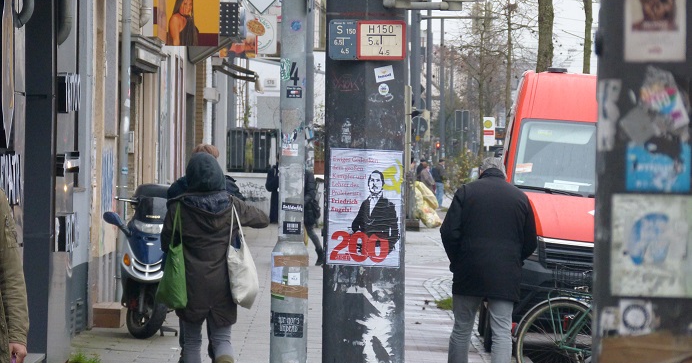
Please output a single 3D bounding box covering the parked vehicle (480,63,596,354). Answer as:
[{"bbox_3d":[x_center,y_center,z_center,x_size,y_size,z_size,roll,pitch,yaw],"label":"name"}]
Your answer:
[{"bbox_3d":[2.380,0.290,51.900,2.040,2.620,6.600,4,0,1],"label":"parked vehicle"}]

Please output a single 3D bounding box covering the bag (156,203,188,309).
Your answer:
[{"bbox_3d":[-1.146,0.489,36.700,0.200,0.690,0.340,0,0,-6],"label":"bag"}]

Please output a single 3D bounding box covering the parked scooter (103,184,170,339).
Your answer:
[{"bbox_3d":[-1.862,0.761,52.400,0.780,1.420,1.950,4,0,-1],"label":"parked scooter"}]

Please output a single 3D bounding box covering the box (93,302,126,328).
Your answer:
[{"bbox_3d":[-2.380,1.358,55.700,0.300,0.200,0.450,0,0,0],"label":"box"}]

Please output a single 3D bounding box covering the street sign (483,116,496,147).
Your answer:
[{"bbox_3d":[5.559,-1.927,215.000,0.450,1.130,0.060,0,0,2],"label":"street sign"}]

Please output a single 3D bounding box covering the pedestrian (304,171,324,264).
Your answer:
[{"bbox_3d":[-0.657,0.486,88.000,0.680,1.700,0.500,0,0,13],"label":"pedestrian"}]

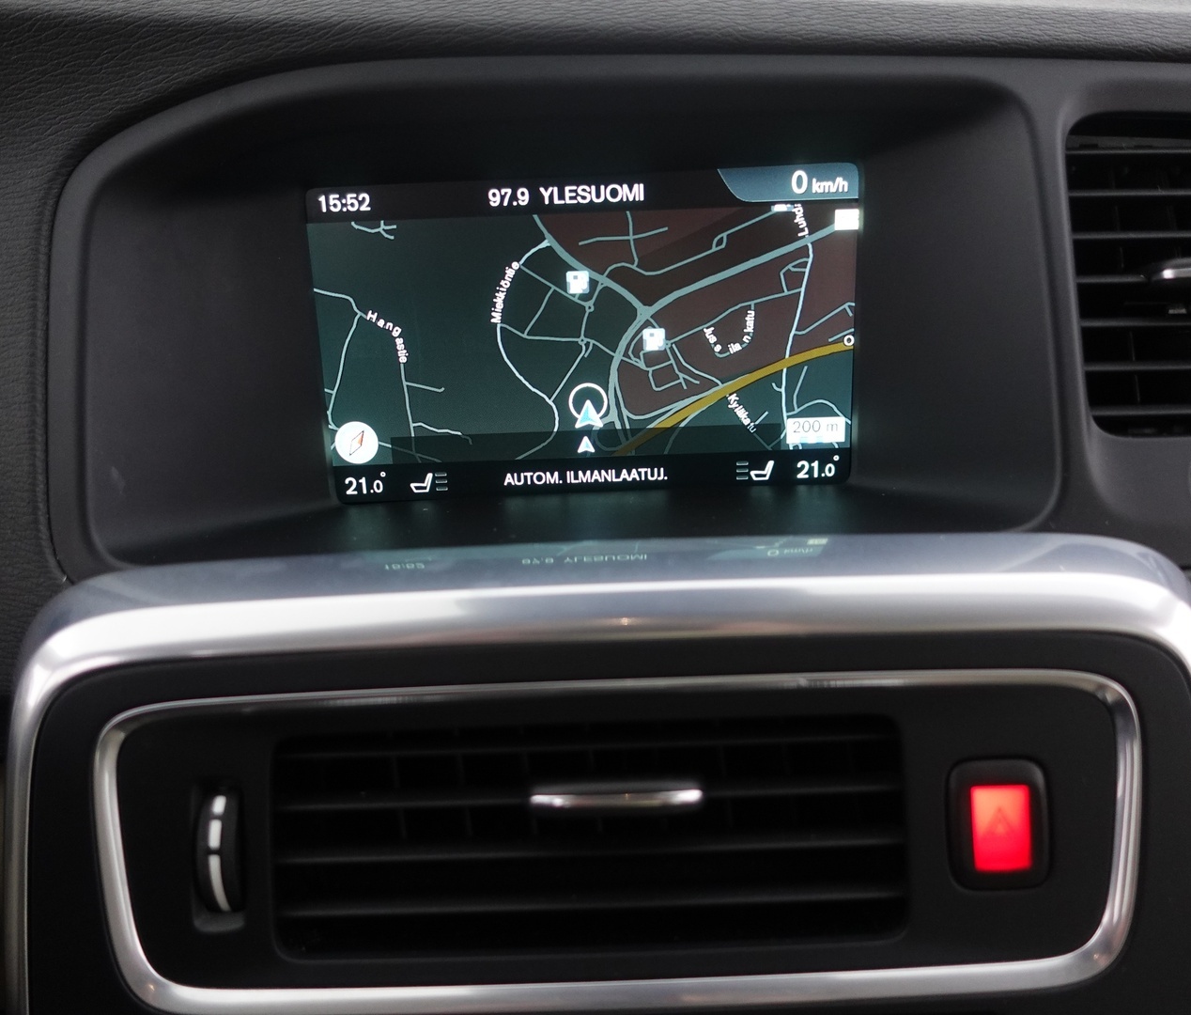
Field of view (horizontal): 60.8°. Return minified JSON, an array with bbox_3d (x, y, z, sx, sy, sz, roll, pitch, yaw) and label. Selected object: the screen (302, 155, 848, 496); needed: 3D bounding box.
[{"bbox_3d":[-0.002,-0.049,0.300,0.153,0.092,0.012,-2,16,1],"label":"screen"}]

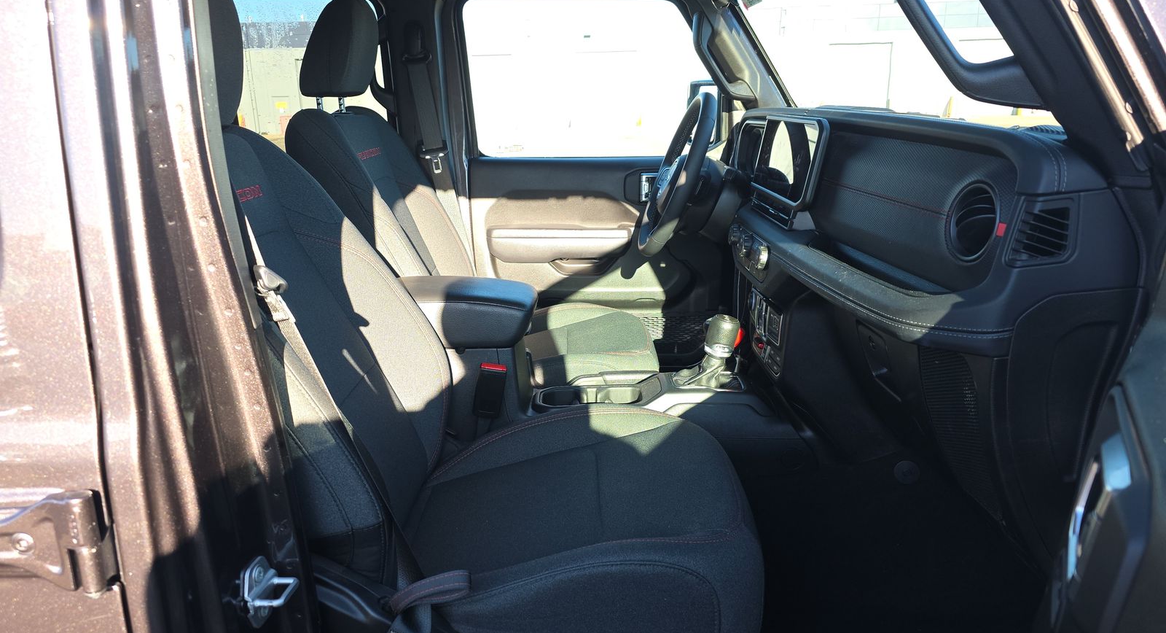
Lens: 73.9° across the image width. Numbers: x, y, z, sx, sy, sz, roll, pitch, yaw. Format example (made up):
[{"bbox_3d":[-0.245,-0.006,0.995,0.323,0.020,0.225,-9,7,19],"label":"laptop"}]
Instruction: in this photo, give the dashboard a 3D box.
[{"bbox_3d":[0.462,-0.136,1.386,0.347,0.469,1.387,0,15,1],"label":"dashboard"}]

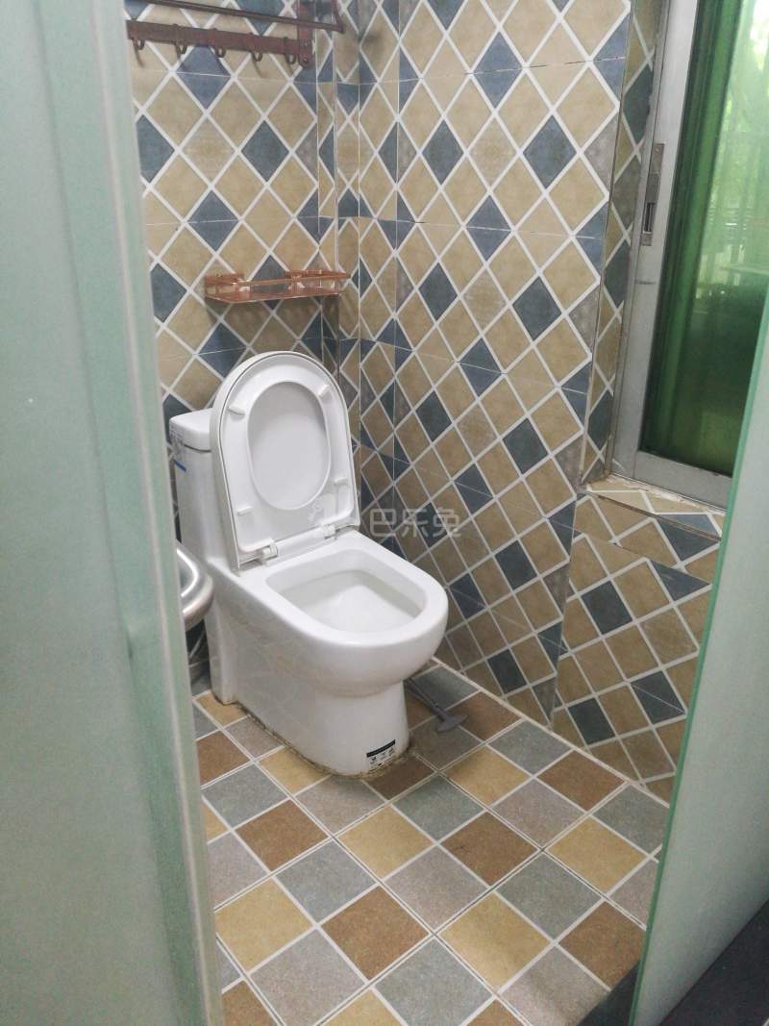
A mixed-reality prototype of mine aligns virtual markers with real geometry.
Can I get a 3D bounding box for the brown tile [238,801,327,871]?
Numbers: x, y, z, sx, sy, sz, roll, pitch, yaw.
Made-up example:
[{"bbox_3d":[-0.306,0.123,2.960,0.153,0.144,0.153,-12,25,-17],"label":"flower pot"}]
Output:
[{"bbox_3d":[-0.211,0.665,1.651,0.135,0.010,0.135,-18,29,-37],"label":"brown tile"}]

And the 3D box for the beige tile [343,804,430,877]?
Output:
[{"bbox_3d":[0.002,0.675,1.643,0.141,0.010,0.141,-18,30,-37],"label":"beige tile"}]

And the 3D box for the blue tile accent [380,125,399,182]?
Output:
[{"bbox_3d":[0.011,-0.849,1.885,0.010,0.128,0.067,-18,29,-37],"label":"blue tile accent"}]

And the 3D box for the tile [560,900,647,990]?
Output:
[{"bbox_3d":[0.404,0.764,1.410,0.139,0.010,0.129,-18,29,-37],"label":"tile"}]

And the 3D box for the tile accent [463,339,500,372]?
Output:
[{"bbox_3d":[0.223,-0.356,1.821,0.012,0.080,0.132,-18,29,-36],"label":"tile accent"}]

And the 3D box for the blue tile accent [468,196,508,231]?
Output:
[{"bbox_3d":[0.225,-0.640,1.701,0.010,0.067,0.132,-18,29,-37],"label":"blue tile accent"}]

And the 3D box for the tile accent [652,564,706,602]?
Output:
[{"bbox_3d":[0.579,0.145,1.575,0.010,0.063,0.133,-18,29,-37],"label":"tile accent"}]

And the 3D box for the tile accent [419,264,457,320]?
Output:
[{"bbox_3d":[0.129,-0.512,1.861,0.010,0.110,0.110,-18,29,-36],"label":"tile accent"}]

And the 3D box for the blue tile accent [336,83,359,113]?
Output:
[{"bbox_3d":[-0.089,-0.977,1.887,0.062,0.063,0.010,-18,29,-36],"label":"blue tile accent"}]

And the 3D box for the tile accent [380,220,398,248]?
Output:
[{"bbox_3d":[0.009,-0.682,1.960,0.010,0.064,0.067,-18,29,-37],"label":"tile accent"}]

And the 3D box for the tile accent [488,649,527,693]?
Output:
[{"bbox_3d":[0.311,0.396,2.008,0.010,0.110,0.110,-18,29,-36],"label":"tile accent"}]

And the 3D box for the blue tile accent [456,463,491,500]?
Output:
[{"bbox_3d":[0.220,-0.084,1.939,0.010,0.064,0.130,-18,29,-37],"label":"blue tile accent"}]

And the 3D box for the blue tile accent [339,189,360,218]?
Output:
[{"bbox_3d":[-0.090,-0.769,1.990,0.063,0.062,0.010,-18,29,-37],"label":"blue tile accent"}]

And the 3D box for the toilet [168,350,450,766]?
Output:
[{"bbox_3d":[-0.141,0.097,1.863,0.395,0.870,0.700,-18,30,-37],"label":"toilet"}]

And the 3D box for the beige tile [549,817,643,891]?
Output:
[{"bbox_3d":[0.428,0.689,1.609,0.141,0.010,0.141,-18,30,-37],"label":"beige tile"}]

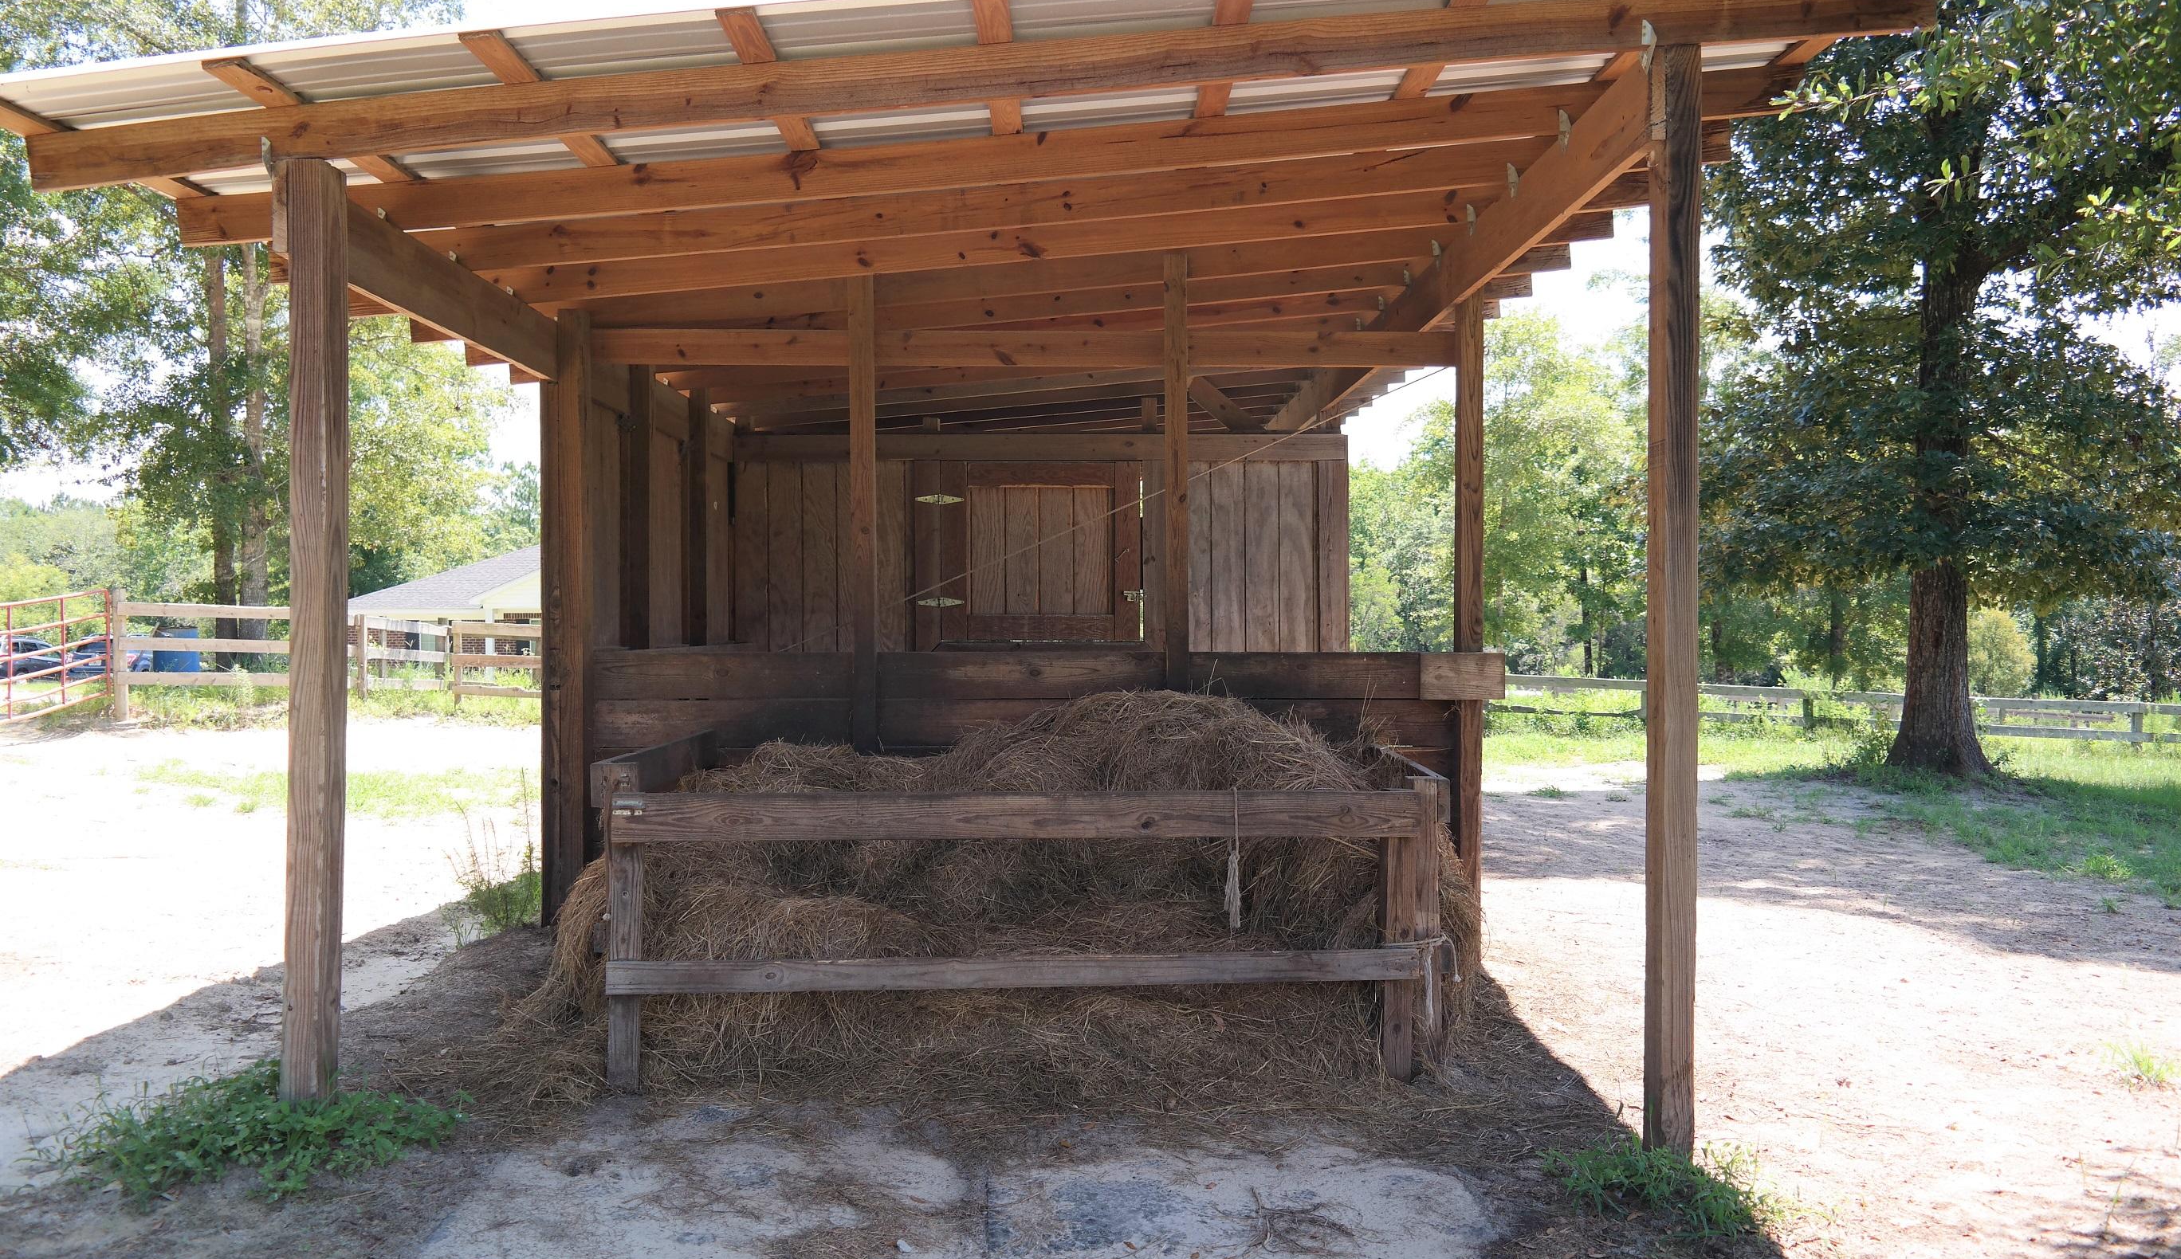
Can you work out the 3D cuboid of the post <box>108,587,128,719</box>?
[{"bbox_3d":[-11.729,0.288,19.800,0.160,1.650,0.160,0,1,-1],"label":"post"}]

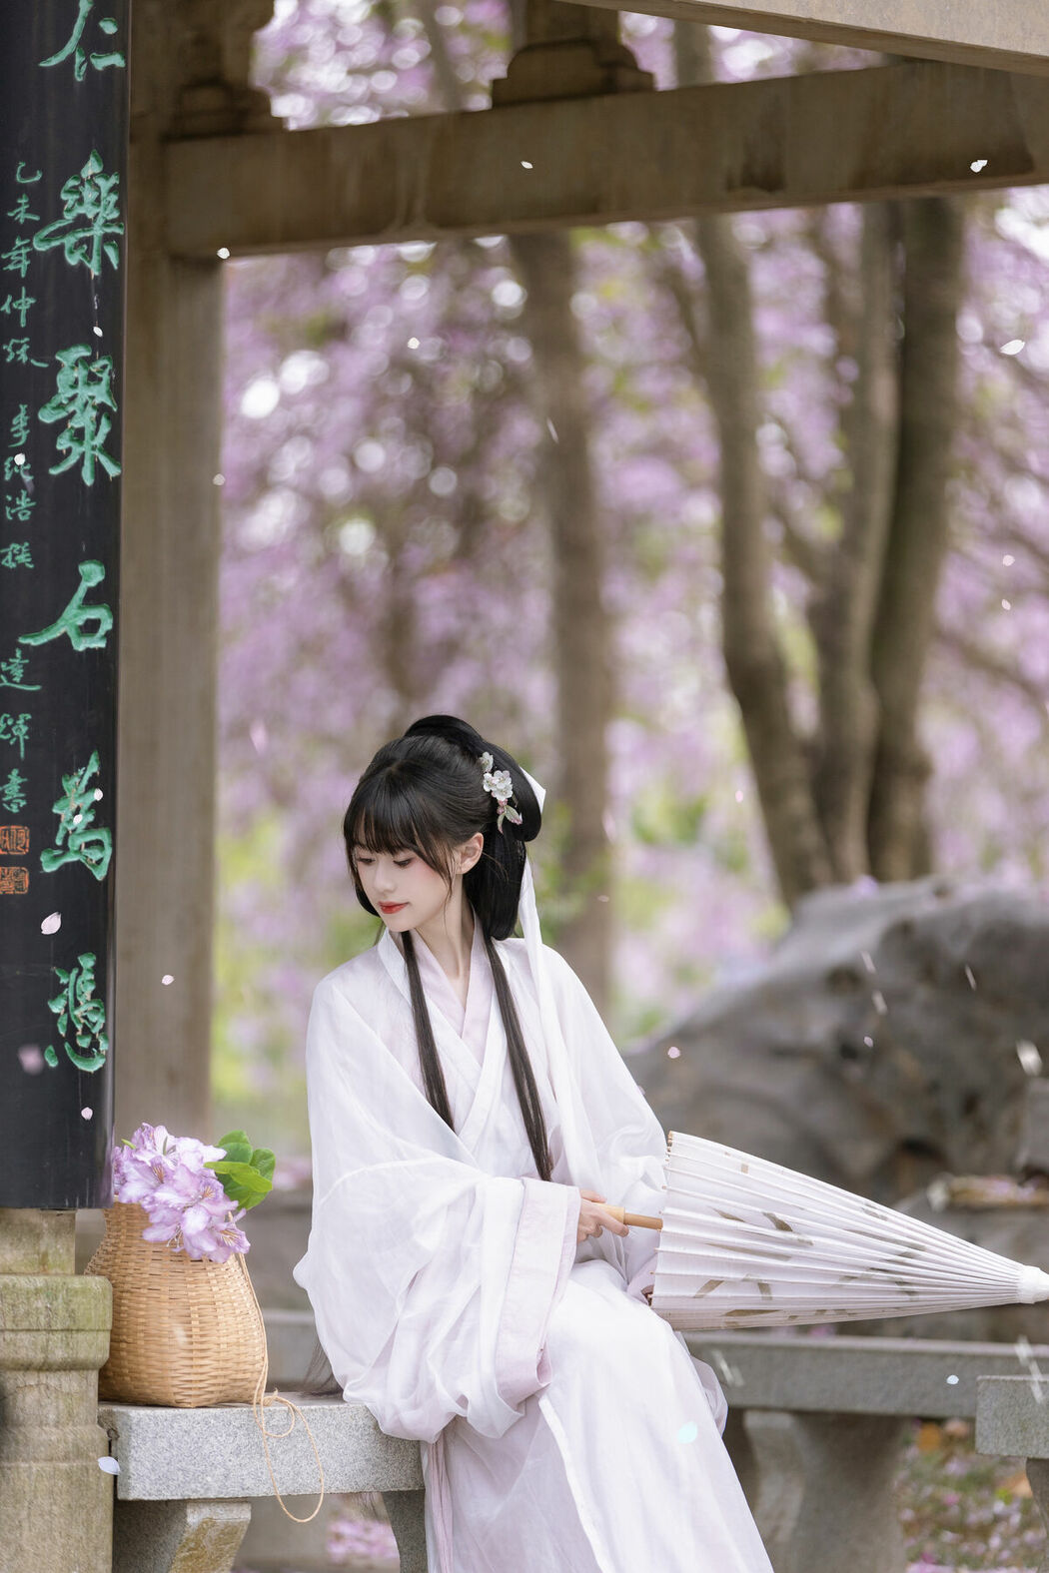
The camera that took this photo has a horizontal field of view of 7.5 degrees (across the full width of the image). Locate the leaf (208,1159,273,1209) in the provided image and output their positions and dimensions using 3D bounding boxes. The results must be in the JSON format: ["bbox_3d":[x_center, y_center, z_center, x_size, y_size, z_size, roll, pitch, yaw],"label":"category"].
[{"bbox_3d":[-0.341,0.480,9.580,0.077,0.061,0.045,1,-3,-11],"label":"leaf"}]

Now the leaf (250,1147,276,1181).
[{"bbox_3d":[-0.317,0.457,9.610,0.034,0.045,0.020,1,-3,-11],"label":"leaf"}]

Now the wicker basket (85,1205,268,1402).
[{"bbox_3d":[-0.427,0.624,9.600,0.205,0.247,0.200,1,-3,0],"label":"wicker basket"}]

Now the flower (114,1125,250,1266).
[{"bbox_3d":[-0.417,0.488,9.560,0.170,0.172,0.135,1,-3,-9],"label":"flower"}]

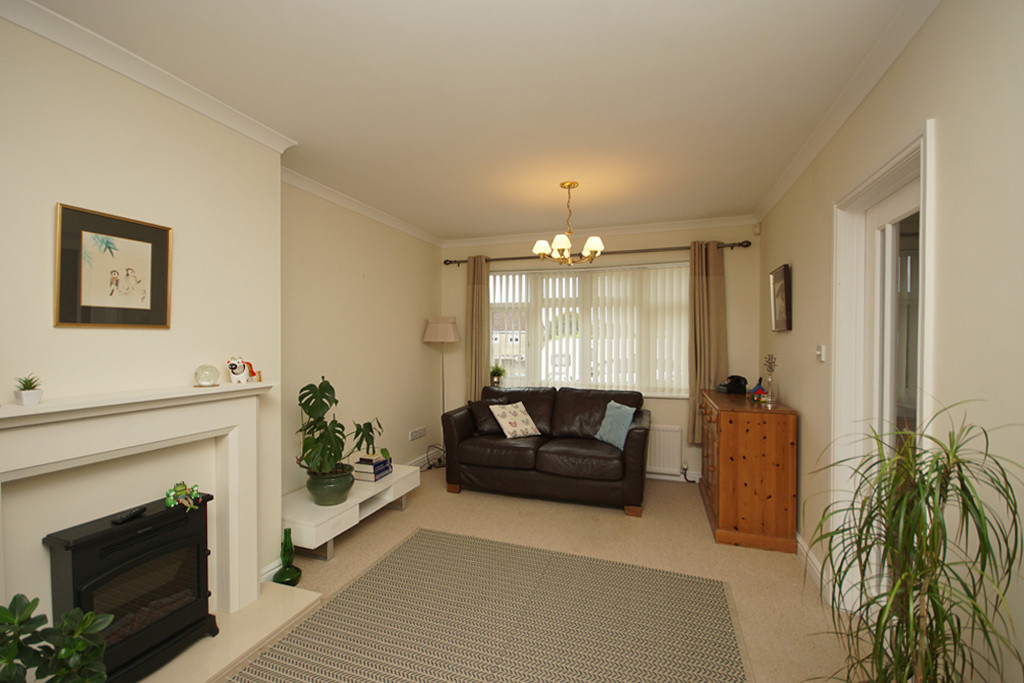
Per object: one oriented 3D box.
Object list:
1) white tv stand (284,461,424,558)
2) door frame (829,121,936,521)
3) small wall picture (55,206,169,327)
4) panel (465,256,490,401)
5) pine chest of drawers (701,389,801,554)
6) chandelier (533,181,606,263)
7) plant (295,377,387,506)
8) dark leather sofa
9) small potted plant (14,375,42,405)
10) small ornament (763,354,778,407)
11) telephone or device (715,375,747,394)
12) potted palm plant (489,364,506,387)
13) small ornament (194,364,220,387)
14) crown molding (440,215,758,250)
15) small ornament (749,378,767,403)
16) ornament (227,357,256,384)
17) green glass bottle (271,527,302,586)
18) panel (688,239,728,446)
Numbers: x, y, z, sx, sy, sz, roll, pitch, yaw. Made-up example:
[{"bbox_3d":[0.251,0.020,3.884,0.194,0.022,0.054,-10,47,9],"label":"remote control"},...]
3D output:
[{"bbox_3d":[-1.155,1.143,2.966,0.507,0.264,1.108,0,0,20],"label":"white tv stand"},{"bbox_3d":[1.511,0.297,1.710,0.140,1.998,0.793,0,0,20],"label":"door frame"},{"bbox_3d":[-1.525,-0.264,1.649,0.022,0.429,0.372,0,0,19],"label":"small wall picture"},{"bbox_3d":[-0.375,0.011,4.656,0.315,1.881,0.130,0,0,20],"label":"panel"},{"bbox_3d":[1.751,0.879,3.269,0.472,0.883,1.152,0,0,19],"label":"pine chest of drawers"},{"bbox_3d":[0.423,-0.858,3.127,0.530,0.577,0.530,0,0,20],"label":"chandelier"},{"bbox_3d":[-1.124,0.638,2.756,0.460,0.743,0.500,0,0,20],"label":"plant"},{"bbox_3d":[0.333,0.882,3.818,1.723,0.858,0.838,0,0,19],"label":"dark leather sofa"},{"bbox_3d":[-1.605,0.159,1.418,0.056,0.100,0.056,1,1,19],"label":"small potted plant"},{"bbox_3d":[1.812,0.268,2.994,0.110,0.352,0.100,0,0,20],"label":"small ornament"},{"bbox_3d":[1.891,0.367,3.657,0.230,0.145,0.200,0,0,8],"label":"telephone or device"},{"bbox_3d":[-0.157,0.389,4.616,0.190,0.300,0.190,0,0,0],"label":"potted palm plant"},{"bbox_3d":[-1.370,0.150,1.915,0.095,0.103,0.095,0,0,19],"label":"small ornament"},{"bbox_3d":[0.686,-1.113,4.331,3.237,0.079,0.079,0,0,20],"label":"crown molding"},{"bbox_3d":[1.806,0.356,3.132,0.105,0.165,0.100,0,0,14],"label":"small ornament"},{"bbox_3d":[-1.313,0.134,2.067,0.075,0.132,0.105,0,0,8],"label":"ornament"},{"bbox_3d":[-1.221,1.168,2.323,0.135,0.300,0.135,0,0,19],"label":"green glass bottle"},{"bbox_3d":[1.785,0.027,3.887,0.338,1.881,0.130,0,0,20],"label":"panel"}]

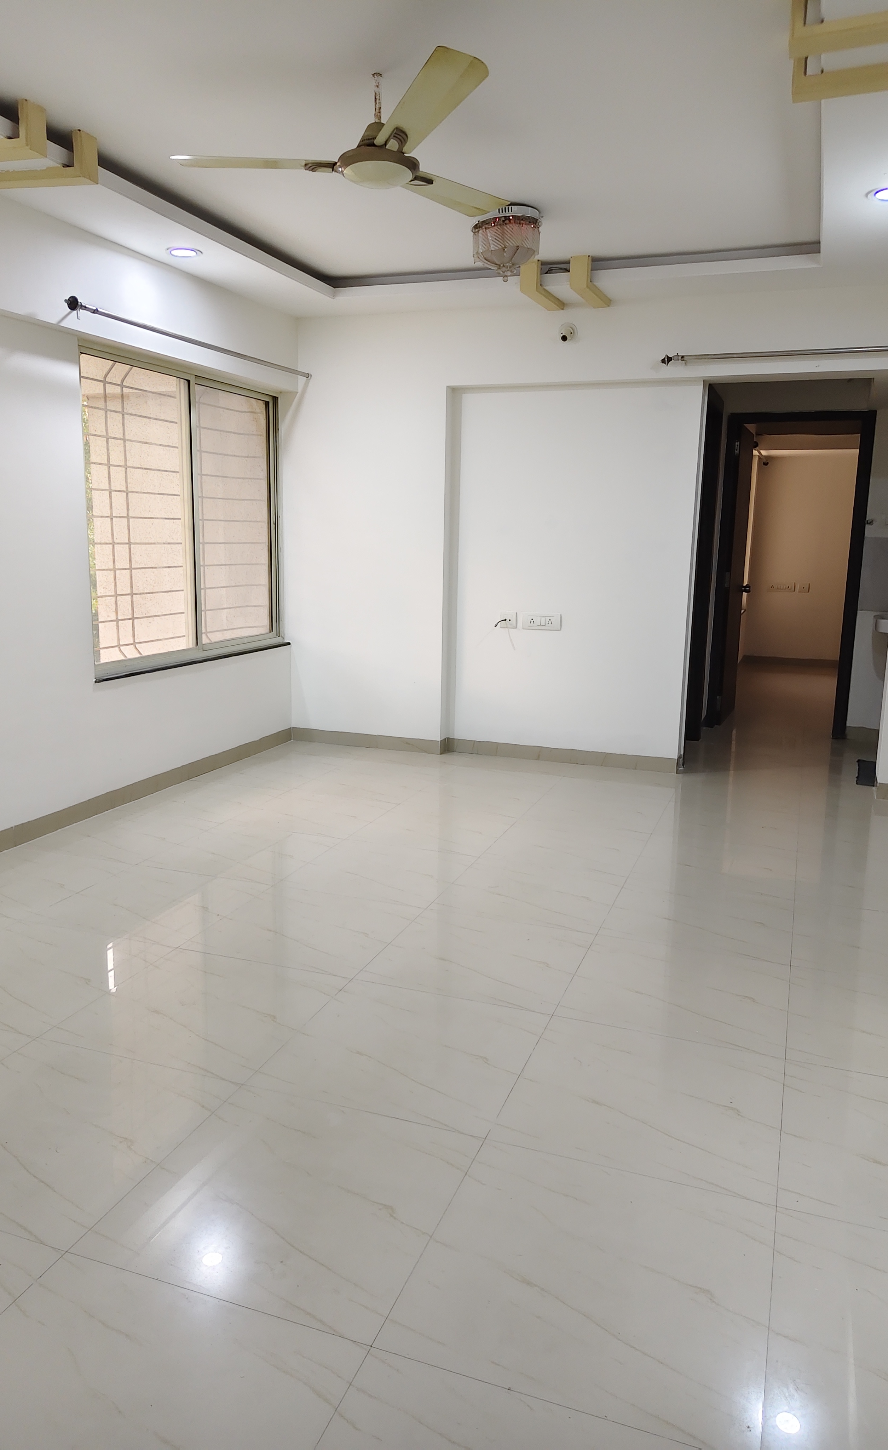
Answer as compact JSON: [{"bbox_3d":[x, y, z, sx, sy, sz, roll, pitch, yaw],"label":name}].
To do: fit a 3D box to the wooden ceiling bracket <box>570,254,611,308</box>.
[{"bbox_3d":[0.740,-2.216,4.822,0.085,0.150,0.395,6,12,25],"label":"wooden ceiling bracket"}]

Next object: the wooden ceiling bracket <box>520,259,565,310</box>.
[{"bbox_3d":[0.506,-2.235,4.907,0.085,0.150,0.395,6,12,25],"label":"wooden ceiling bracket"}]

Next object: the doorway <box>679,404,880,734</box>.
[{"bbox_3d":[2.259,-0.963,6.347,0.900,2.070,0.150,5,12,20],"label":"doorway"}]

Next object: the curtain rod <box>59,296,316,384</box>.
[{"bbox_3d":[-1.144,-1.851,4.726,0.060,0.055,2.000,5,12,20],"label":"curtain rod"}]

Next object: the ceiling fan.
[{"bbox_3d":[-0.237,-1.773,2.909,1.180,0.315,1.200,5,12,20],"label":"ceiling fan"}]

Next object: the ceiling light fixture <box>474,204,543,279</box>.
[{"bbox_3d":[0.267,-2.010,4.052,0.310,0.270,0.310,1,11,0],"label":"ceiling light fixture"}]

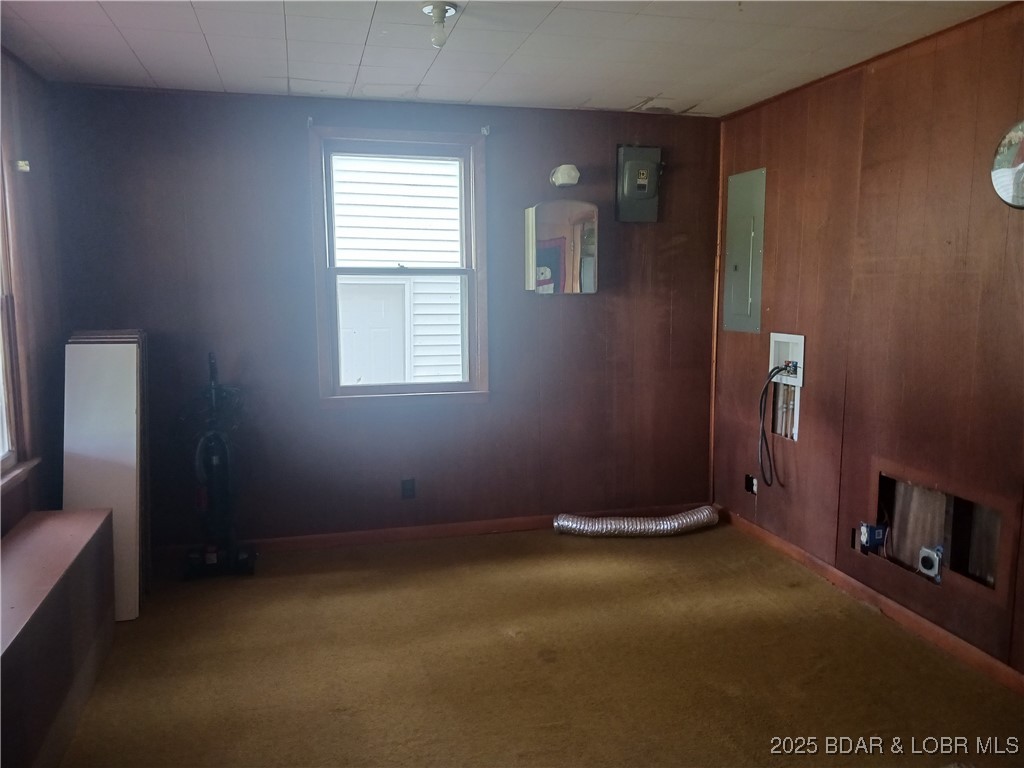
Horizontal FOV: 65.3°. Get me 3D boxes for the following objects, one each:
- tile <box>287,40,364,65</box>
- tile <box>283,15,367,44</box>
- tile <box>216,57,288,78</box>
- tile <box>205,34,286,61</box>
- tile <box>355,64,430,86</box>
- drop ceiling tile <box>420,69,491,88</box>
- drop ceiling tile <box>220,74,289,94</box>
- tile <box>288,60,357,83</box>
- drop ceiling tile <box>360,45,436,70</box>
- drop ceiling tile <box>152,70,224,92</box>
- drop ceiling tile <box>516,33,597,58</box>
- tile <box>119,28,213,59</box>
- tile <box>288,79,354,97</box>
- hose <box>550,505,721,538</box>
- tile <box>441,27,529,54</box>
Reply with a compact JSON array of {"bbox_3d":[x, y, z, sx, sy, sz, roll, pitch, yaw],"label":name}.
[{"bbox_3d":[-0.774,-1.381,3.312,0.305,0.018,0.305,-2,8,-14],"label":"tile"},{"bbox_3d":[-0.697,-1.344,3.020,0.305,0.018,0.305,-2,8,-14],"label":"tile"},{"bbox_3d":[-1.146,-1.405,3.524,0.303,0.018,0.303,-2,7,-15],"label":"tile"},{"bbox_3d":[-1.069,-1.369,3.234,0.303,0.018,0.303,-2,7,-15],"label":"tile"},{"bbox_3d":[-0.565,-1.448,3.730,0.306,0.016,0.306,-2,7,-15],"label":"tile"},{"bbox_3d":[-0.261,-1.442,3.757,0.305,0.018,0.305,-2,8,-14],"label":"drop ceiling tile"},{"bbox_3d":[-1.227,-1.442,3.828,0.303,0.018,0.321,-2,7,-15],"label":"drop ceiling tile"},{"bbox_3d":[-0.852,-1.417,3.601,0.303,0.018,0.303,-2,7,-15],"label":"tile"},{"bbox_3d":[-0.488,-1.412,3.439,0.306,0.016,0.306,-2,7,-15],"label":"drop ceiling tile"},{"bbox_3d":[-1.522,-1.430,3.750,0.303,0.018,0.321,-2,7,-15],"label":"drop ceiling tile"},{"bbox_3d":[0.187,-1.382,3.254,0.303,0.018,0.303,-2,7,-15],"label":"drop ceiling tile"},{"bbox_3d":[-1.364,-1.358,3.161,0.305,0.018,0.305,-2,8,-14],"label":"tile"},{"bbox_3d":[-0.930,-1.457,3.907,0.305,0.018,0.323,-2,8,-14],"label":"tile"},{"bbox_3d":[0.720,0.796,4.555,0.970,0.107,0.250,-1,7,-7],"label":"hose"},{"bbox_3d":[-0.112,-1.389,3.226,0.306,0.016,0.306,-2,7,-15],"label":"tile"}]

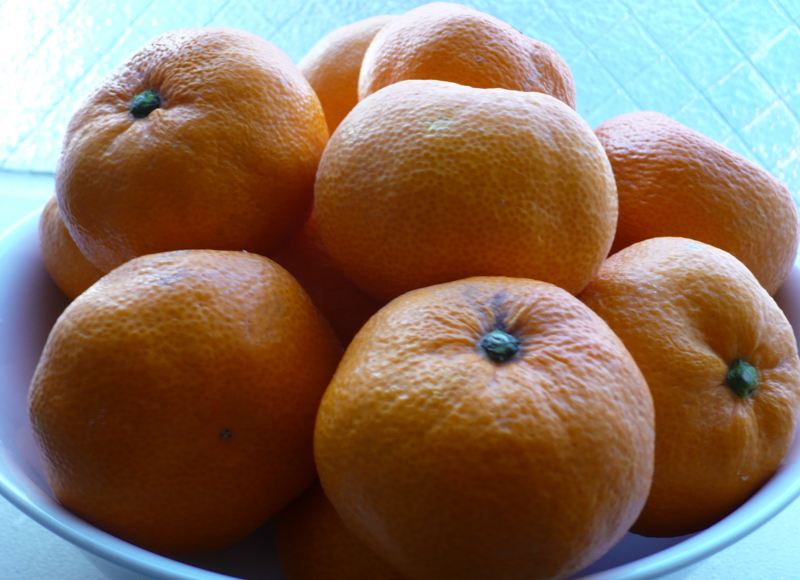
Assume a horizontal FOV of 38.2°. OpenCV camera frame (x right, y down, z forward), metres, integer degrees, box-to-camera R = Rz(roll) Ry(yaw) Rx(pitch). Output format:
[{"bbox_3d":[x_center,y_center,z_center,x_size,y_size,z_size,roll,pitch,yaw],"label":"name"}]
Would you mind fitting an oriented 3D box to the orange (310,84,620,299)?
[{"bbox_3d":[0.016,-0.022,0.276,0.072,0.057,0.072,9,9,0],"label":"orange"}]

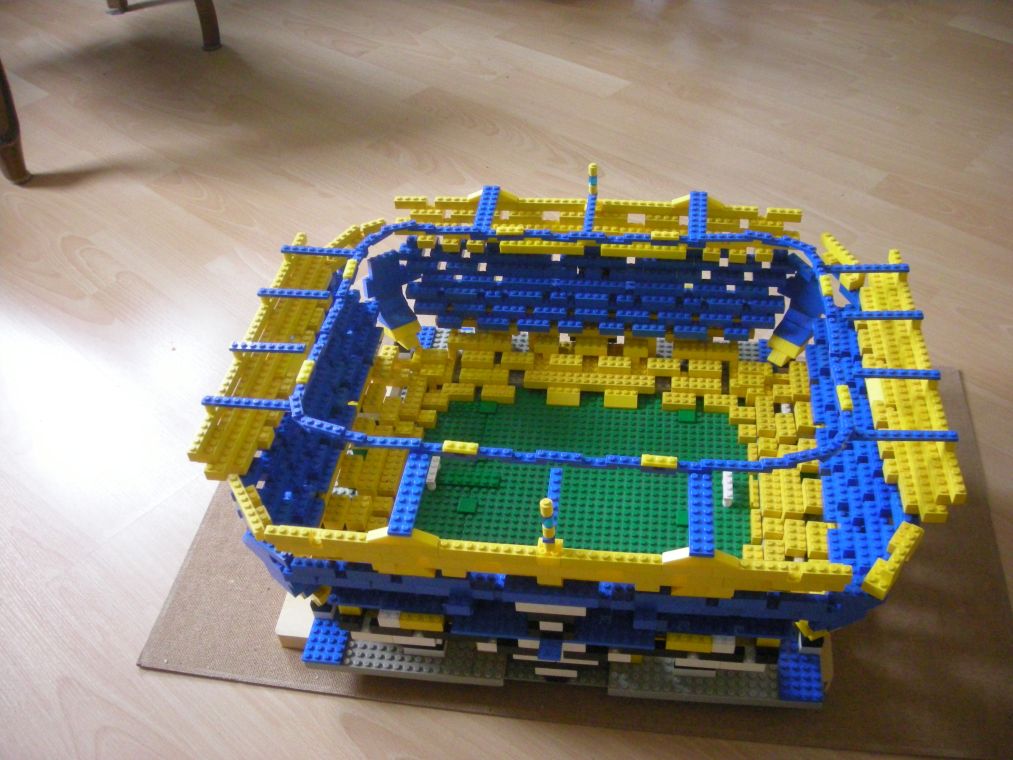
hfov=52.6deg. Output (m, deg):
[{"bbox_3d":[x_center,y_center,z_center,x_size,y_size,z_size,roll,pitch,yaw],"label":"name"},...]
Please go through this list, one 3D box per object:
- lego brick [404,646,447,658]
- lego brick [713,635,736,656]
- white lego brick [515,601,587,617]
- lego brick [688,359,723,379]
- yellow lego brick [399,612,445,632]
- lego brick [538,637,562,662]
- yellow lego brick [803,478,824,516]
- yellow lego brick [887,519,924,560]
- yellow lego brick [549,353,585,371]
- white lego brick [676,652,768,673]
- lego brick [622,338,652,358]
[{"bbox_3d":[-0.062,0.206,0.790,0.032,0.011,0.011,2,42,8],"label":"lego brick"},{"bbox_3d":[0.155,0.185,0.733,0.016,0.011,0.016,2,42,8],"label":"lego brick"},{"bbox_3d":[0.030,0.151,0.690,0.048,0.010,0.008,2,42,8],"label":"white lego brick"},{"bbox_3d":[0.192,-0.011,0.988,0.032,0.011,0.016,2,42,8],"label":"lego brick"},{"bbox_3d":[-0.060,0.172,0.742,0.032,0.011,0.015,2,42,8],"label":"yellow lego brick"},{"bbox_3d":[0.031,0.189,0.716,0.016,0.011,0.016,2,42,8],"label":"lego brick"},{"bbox_3d":[0.256,0.096,0.853,0.016,0.011,0.032,2,42,8],"label":"yellow lego brick"},{"bbox_3d":[0.254,0.102,0.656,0.016,0.011,0.024,24,49,29],"label":"yellow lego brick"},{"bbox_3d":[0.059,-0.017,1.005,0.032,0.011,0.016,2,42,8],"label":"yellow lego brick"},{"bbox_3d":[0.153,0.201,0.737,0.064,0.011,0.009,2,42,8],"label":"white lego brick"},{"bbox_3d":[0.127,-0.028,1.001,0.024,0.011,0.016,2,42,8],"label":"lego brick"}]

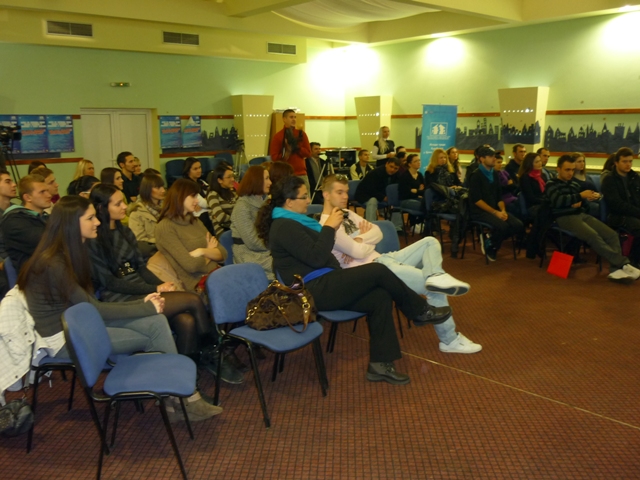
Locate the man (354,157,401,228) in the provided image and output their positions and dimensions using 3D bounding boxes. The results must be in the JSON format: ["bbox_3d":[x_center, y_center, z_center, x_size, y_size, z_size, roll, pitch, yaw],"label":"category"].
[{"bbox_3d":[0.831,-0.581,8.691,0.620,1.180,0.850,-7,12,-29],"label":"man"}]

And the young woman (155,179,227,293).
[{"bbox_3d":[-0.689,0.232,4.143,0.780,1.280,0.500,4,11,21],"label":"young woman"}]

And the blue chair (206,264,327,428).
[{"bbox_3d":[-0.279,0.556,3.549,0.530,0.800,0.520,8,14,39],"label":"blue chair"}]

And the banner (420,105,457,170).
[{"bbox_3d":[2.580,-1.854,12.885,0.840,2.020,0.150,-6,12,-27],"label":"banner"}]

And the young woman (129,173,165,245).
[{"bbox_3d":[-1.149,0.105,4.780,0.820,1.250,0.500,4,12,25],"label":"young woman"}]

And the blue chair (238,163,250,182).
[{"bbox_3d":[-1.567,-1.212,13.201,0.530,0.820,0.560,-11,15,-44],"label":"blue chair"}]

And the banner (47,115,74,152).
[{"bbox_3d":[-5.842,-2.384,13.750,0.594,0.841,0.020,-9,14,-39],"label":"banner"}]

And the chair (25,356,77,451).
[{"bbox_3d":[-1.307,0.639,3.252,0.560,0.820,0.530,0,11,4],"label":"chair"}]

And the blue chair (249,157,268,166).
[{"bbox_3d":[-1.371,-1.451,14.300,0.540,0.900,0.570,-8,12,-33],"label":"blue chair"}]

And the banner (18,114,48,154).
[{"bbox_3d":[-5.729,-2.110,12.200,0.030,0.760,0.530,9,14,44],"label":"banner"}]

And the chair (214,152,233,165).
[{"bbox_3d":[-2.168,-1.628,14.444,0.530,0.820,0.550,-9,13,-37],"label":"chair"}]

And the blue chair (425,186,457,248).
[{"bbox_3d":[1.693,-0.262,7.906,0.530,0.820,0.560,-7,12,-31],"label":"blue chair"}]

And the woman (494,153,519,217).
[{"bbox_3d":[2.441,-0.469,7.900,0.780,1.260,0.480,10,15,44],"label":"woman"}]

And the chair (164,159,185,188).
[{"bbox_3d":[-2.950,-1.208,12.900,0.550,0.950,0.580,-8,13,-37],"label":"chair"}]

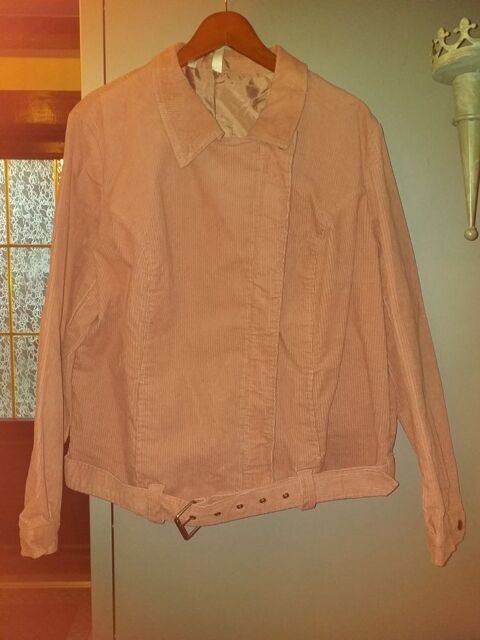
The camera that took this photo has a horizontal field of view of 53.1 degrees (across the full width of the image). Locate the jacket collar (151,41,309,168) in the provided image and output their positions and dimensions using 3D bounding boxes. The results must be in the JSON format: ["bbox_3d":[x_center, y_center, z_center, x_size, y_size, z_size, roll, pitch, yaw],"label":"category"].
[{"bbox_3d":[-0.016,-0.315,0.715,0.233,0.192,0.110,0,3,0],"label":"jacket collar"}]

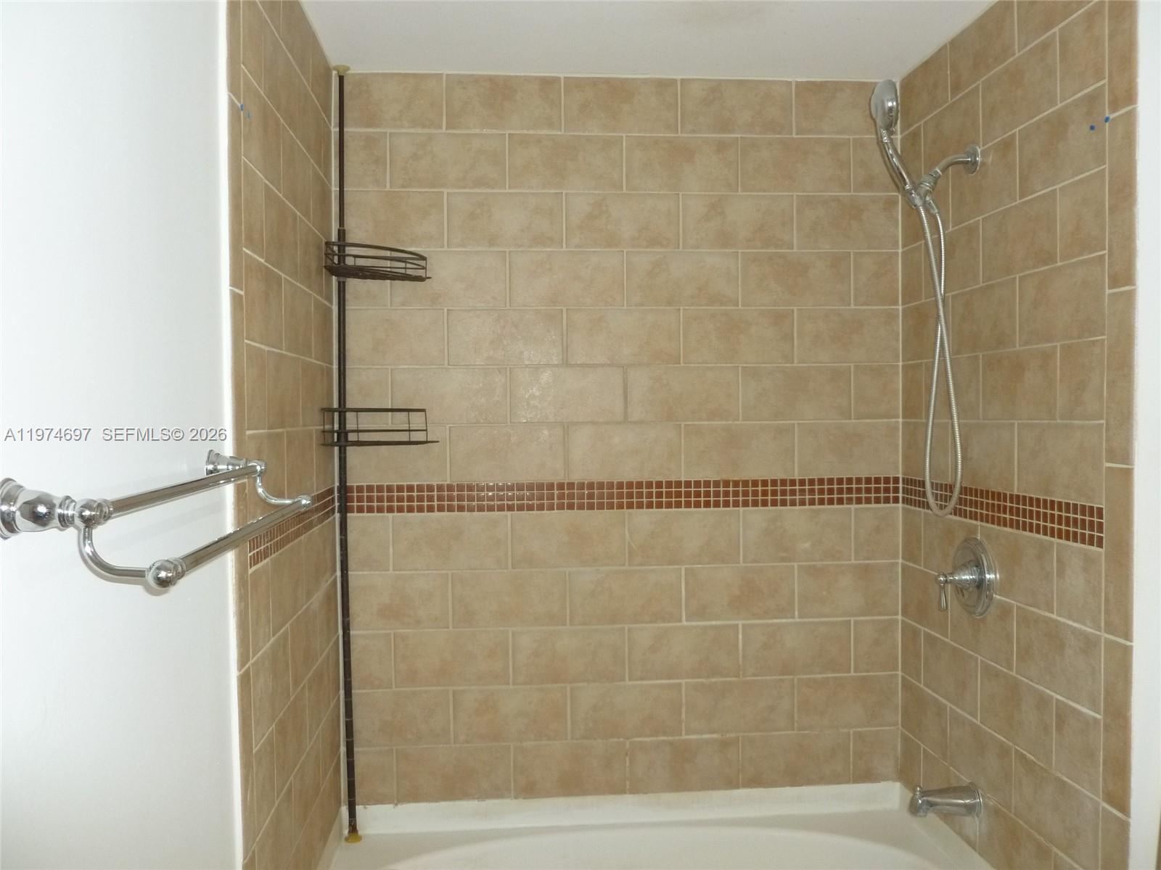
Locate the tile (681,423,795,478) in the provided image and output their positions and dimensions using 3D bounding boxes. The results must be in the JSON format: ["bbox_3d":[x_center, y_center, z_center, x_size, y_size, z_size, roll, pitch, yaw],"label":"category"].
[{"bbox_3d":[0.425,0.042,2.529,0.310,0.148,0.010,-1,1,-5],"label":"tile"}]

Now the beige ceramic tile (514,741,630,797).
[{"bbox_3d":[-0.027,0.890,2.496,0.300,0.144,0.010,-1,1,-5],"label":"beige ceramic tile"}]

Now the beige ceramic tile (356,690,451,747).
[{"bbox_3d":[-0.478,0.741,2.455,0.277,0.148,0.010,-1,1,-5],"label":"beige ceramic tile"}]

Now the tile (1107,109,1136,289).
[{"bbox_3d":[0.938,-0.404,1.618,0.010,0.303,0.075,-1,1,-5],"label":"tile"}]

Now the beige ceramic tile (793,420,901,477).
[{"bbox_3d":[0.715,0.038,2.512,0.279,0.144,0.010,-1,1,-5],"label":"beige ceramic tile"}]

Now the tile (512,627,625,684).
[{"bbox_3d":[-0.028,0.582,2.489,0.303,0.148,0.010,-1,1,-5],"label":"tile"}]

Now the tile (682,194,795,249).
[{"bbox_3d":[0.424,-0.571,2.517,0.306,0.147,0.010,-1,1,-5],"label":"tile"}]

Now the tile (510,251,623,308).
[{"bbox_3d":[-0.035,-0.410,2.470,0.301,0.145,0.010,-1,1,-5],"label":"tile"}]

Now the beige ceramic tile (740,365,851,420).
[{"bbox_3d":[0.580,-0.113,2.528,0.303,0.148,0.010,-1,1,-5],"label":"beige ceramic tile"}]

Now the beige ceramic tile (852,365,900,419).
[{"bbox_3d":[0.794,-0.114,2.523,0.126,0.145,0.010,-1,1,-5],"label":"beige ceramic tile"}]

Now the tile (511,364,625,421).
[{"bbox_3d":[-0.034,-0.106,2.481,0.304,0.149,0.010,-1,1,-5],"label":"tile"}]

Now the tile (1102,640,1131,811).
[{"bbox_3d":[0.955,0.515,1.663,0.010,0.304,0.078,-1,1,-5],"label":"tile"}]

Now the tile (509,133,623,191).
[{"bbox_3d":[-0.038,-0.716,2.469,0.304,0.149,0.010,-1,1,-5],"label":"tile"}]

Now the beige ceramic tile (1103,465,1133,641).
[{"bbox_3d":[0.951,0.208,1.651,0.010,0.301,0.075,-1,1,-5],"label":"beige ceramic tile"}]

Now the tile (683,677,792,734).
[{"bbox_3d":[0.425,0.724,2.507,0.297,0.144,0.010,-1,1,-5],"label":"tile"}]

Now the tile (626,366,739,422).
[{"bbox_3d":[0.271,-0.107,2.479,0.296,0.144,0.010,-1,1,-5],"label":"tile"}]

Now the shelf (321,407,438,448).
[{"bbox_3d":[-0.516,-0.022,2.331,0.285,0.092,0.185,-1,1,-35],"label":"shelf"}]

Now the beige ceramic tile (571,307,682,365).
[{"bbox_3d":[0.114,-0.257,2.458,0.296,0.144,0.010,-1,1,-5],"label":"beige ceramic tile"}]

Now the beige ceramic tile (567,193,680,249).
[{"bbox_3d":[0.112,-0.563,2.479,0.303,0.146,0.010,-1,1,-5],"label":"beige ceramic tile"}]

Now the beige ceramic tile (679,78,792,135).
[{"bbox_3d":[0.412,-0.862,2.477,0.301,0.146,0.010,-1,1,-5],"label":"beige ceramic tile"}]

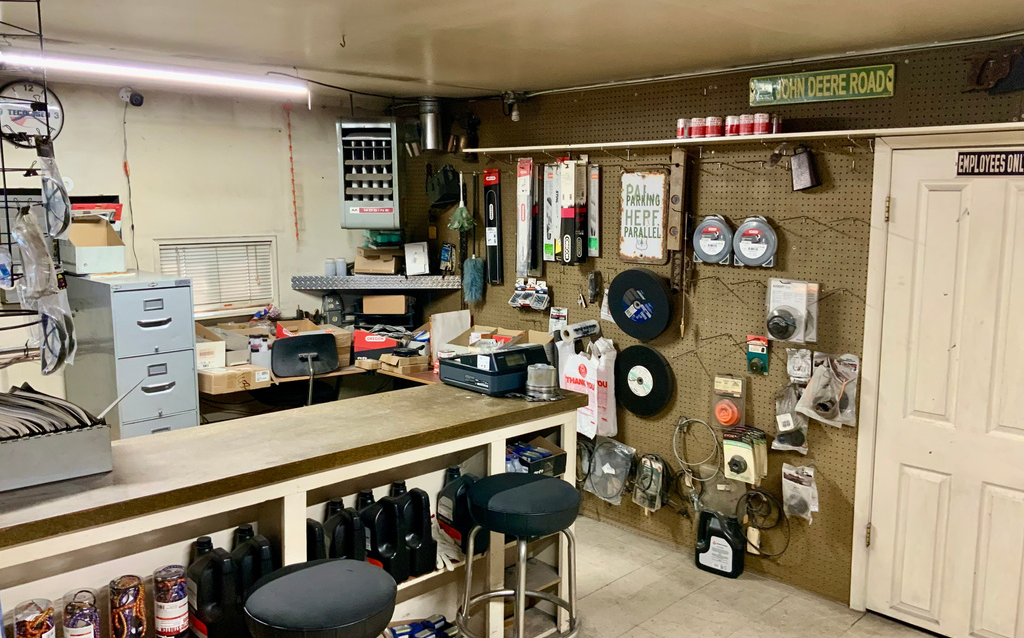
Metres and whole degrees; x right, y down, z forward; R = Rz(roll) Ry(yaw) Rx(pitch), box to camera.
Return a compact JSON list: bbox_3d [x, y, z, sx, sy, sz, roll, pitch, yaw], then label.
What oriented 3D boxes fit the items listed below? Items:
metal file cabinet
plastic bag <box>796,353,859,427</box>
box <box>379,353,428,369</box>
[{"bbox_3d":[-1.849,0.436,4.173,0.672,1.284,0.372,7,10,44],"label":"metal file cabinet"},{"bbox_3d":[1.261,0.282,3.434,0.198,0.256,0.100,7,10,44],"label":"plastic bag"},{"bbox_3d":[-0.585,0.224,4.591,0.200,0.050,0.190,7,10,44],"label":"box"}]

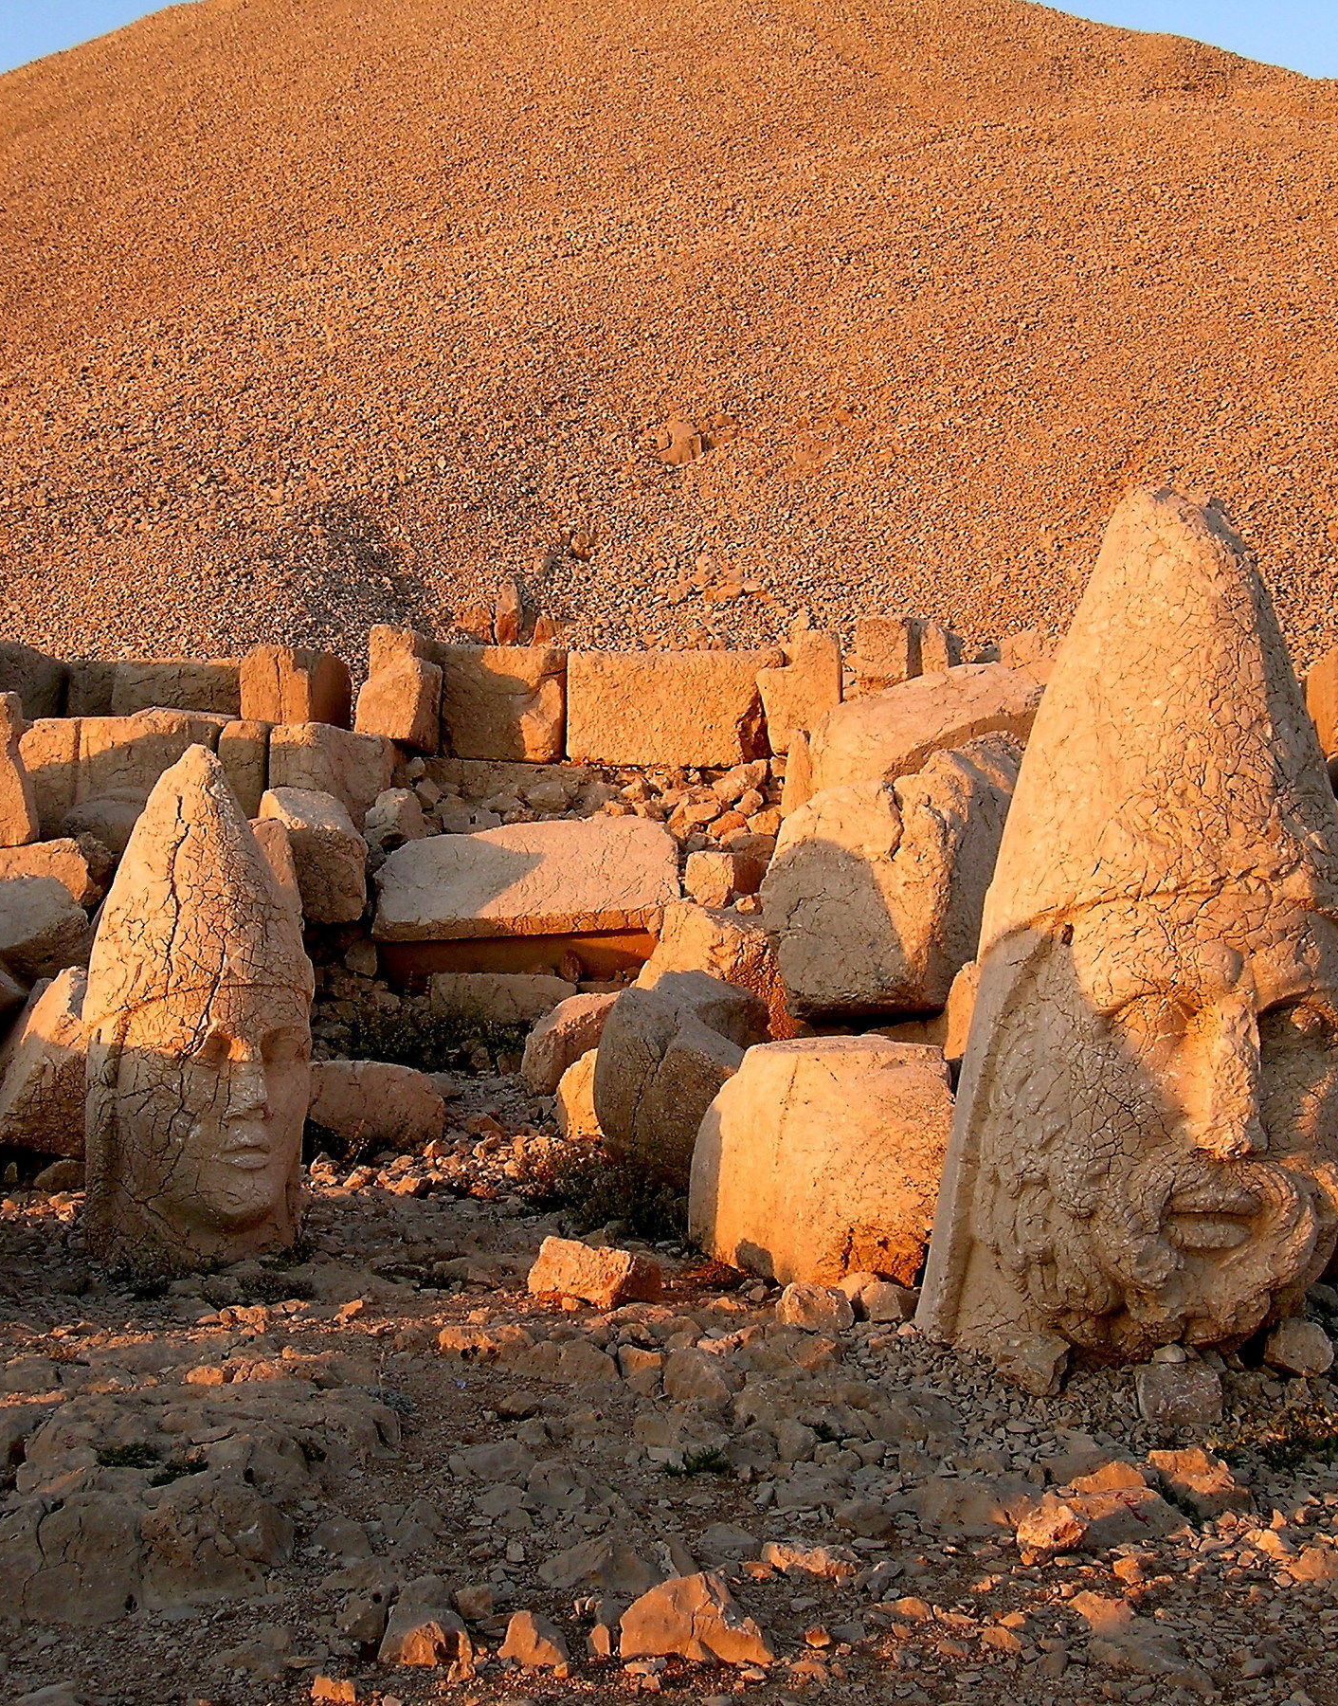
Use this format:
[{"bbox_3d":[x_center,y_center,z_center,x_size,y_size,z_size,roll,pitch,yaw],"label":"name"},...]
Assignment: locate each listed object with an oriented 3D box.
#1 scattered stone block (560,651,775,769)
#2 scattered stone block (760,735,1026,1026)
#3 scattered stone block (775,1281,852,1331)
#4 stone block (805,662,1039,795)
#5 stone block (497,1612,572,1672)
[{"bbox_3d":[0.018,-0.939,15.100,1.380,0.770,0.550,0,-1,0],"label":"scattered stone block"},{"bbox_3d":[1.182,0.134,12.000,1.050,1.300,1.050,0,-1,27],"label":"scattered stone block"},{"bbox_3d":[0.533,1.667,8.450,0.280,0.165,0.220,0,-2,0],"label":"scattered stone block"},{"bbox_3d":[1.735,-0.797,16.000,1.600,0.950,0.850,-12,-3,5],"label":"stone block"},{"bbox_3d":[-0.272,1.595,4.660,0.140,0.120,0.120,0,-1,0],"label":"stone block"}]

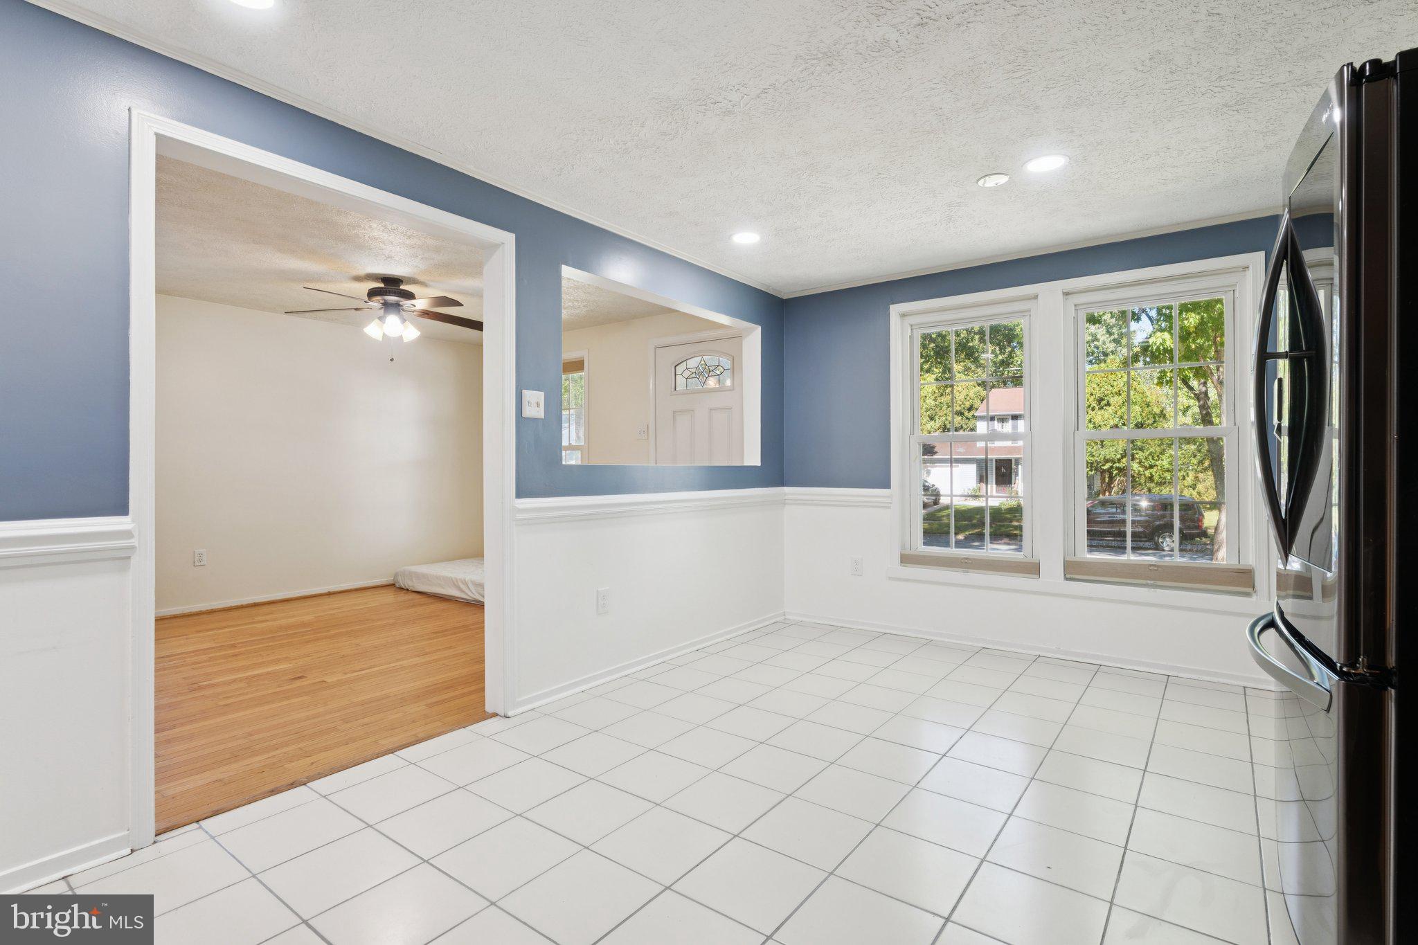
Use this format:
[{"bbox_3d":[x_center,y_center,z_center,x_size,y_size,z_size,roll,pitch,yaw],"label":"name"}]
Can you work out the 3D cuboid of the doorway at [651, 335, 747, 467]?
[{"bbox_3d":[-0.041,-0.001,5.222,1.000,2.090,0.120,0,0,37],"label":"doorway"}]

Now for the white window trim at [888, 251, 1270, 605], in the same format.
[{"bbox_3d":[1.941,-0.211,3.799,1.896,1.730,0.100,0,0,37],"label":"white window trim"}]

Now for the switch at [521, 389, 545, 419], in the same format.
[{"bbox_3d":[-0.785,-0.303,3.002,0.015,0.121,0.121,0,0,37],"label":"switch"}]

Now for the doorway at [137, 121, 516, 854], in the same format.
[{"bbox_3d":[-1.286,0.013,2.449,0.140,2.091,1.305,0,0,37],"label":"doorway"}]

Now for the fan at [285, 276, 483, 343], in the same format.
[{"bbox_3d":[-2.066,-1.069,4.355,1.320,0.410,1.320,0,0,37],"label":"fan"}]

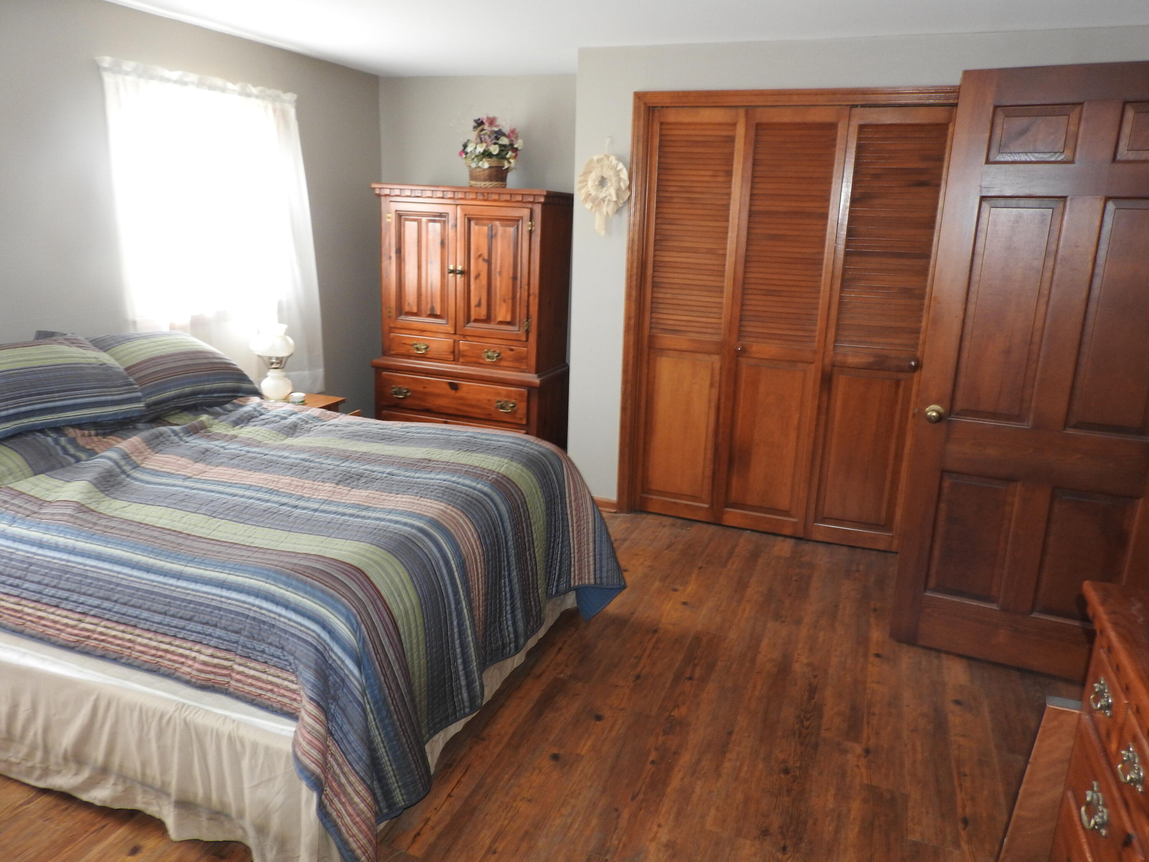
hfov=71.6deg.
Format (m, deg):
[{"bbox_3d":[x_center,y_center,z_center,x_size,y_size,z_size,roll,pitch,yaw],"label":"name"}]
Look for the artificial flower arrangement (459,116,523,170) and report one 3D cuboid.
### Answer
[{"bbox_3d":[-0.460,-1.591,4.419,0.330,0.275,0.270,7,16,20],"label":"artificial flower arrangement"}]

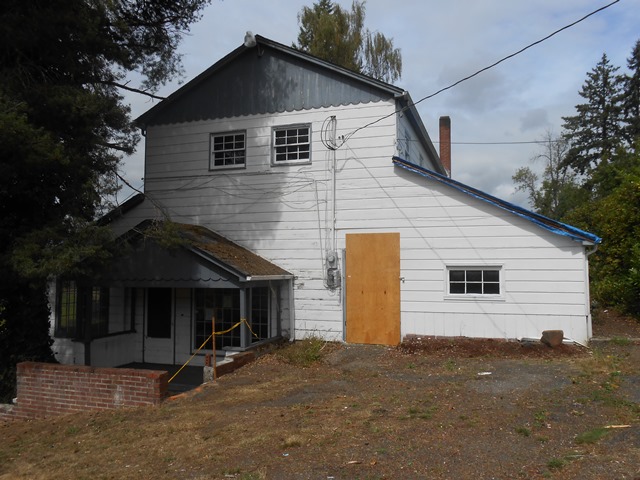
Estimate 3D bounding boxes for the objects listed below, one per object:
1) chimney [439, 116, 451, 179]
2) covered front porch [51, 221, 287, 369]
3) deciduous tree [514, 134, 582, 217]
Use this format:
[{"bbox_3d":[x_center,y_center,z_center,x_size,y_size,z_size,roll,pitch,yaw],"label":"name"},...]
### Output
[{"bbox_3d":[5.538,-4.056,21.249,0.490,2.650,0.500,-1,-3,19],"label":"chimney"},{"bbox_3d":[-3.327,1.286,11.021,4.950,3.350,2.280,-1,-3,19],"label":"covered front porch"},{"bbox_3d":[16.634,-2.056,35.095,4.800,10.600,4.800,-1,-3,19],"label":"deciduous tree"}]

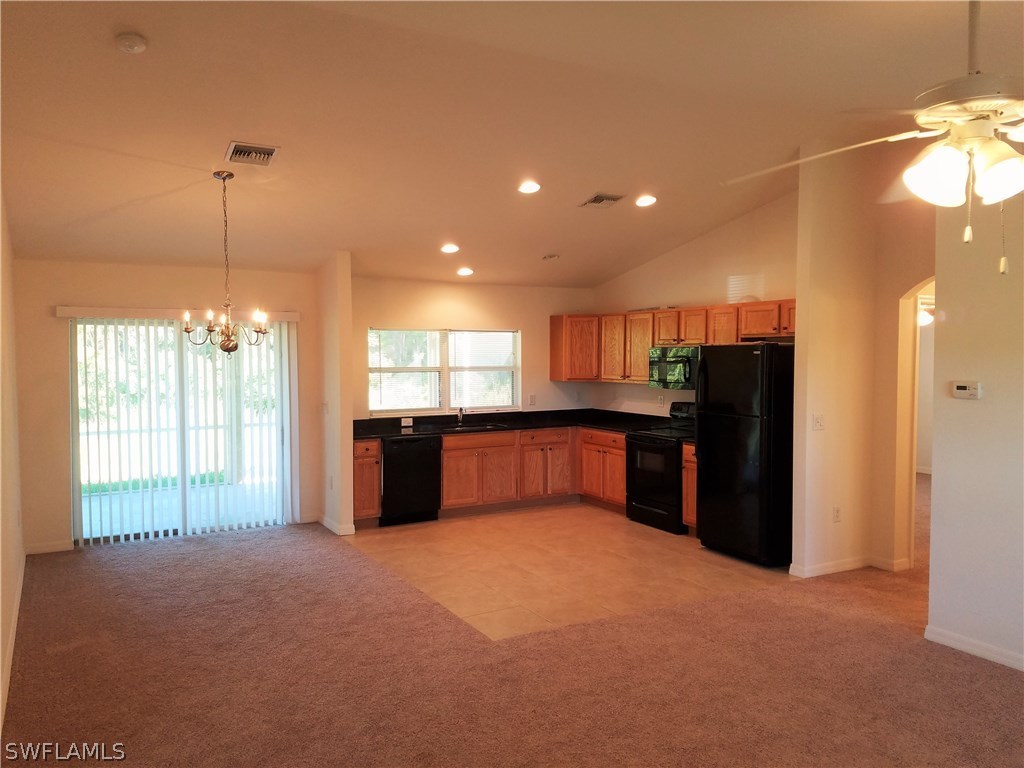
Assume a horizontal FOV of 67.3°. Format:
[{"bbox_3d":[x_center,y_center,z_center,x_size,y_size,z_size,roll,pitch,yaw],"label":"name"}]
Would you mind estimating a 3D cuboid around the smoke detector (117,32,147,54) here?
[{"bbox_3d":[-1.824,-1.626,3.693,0.145,0.040,0.145,-1,-9,-29],"label":"smoke detector"}]

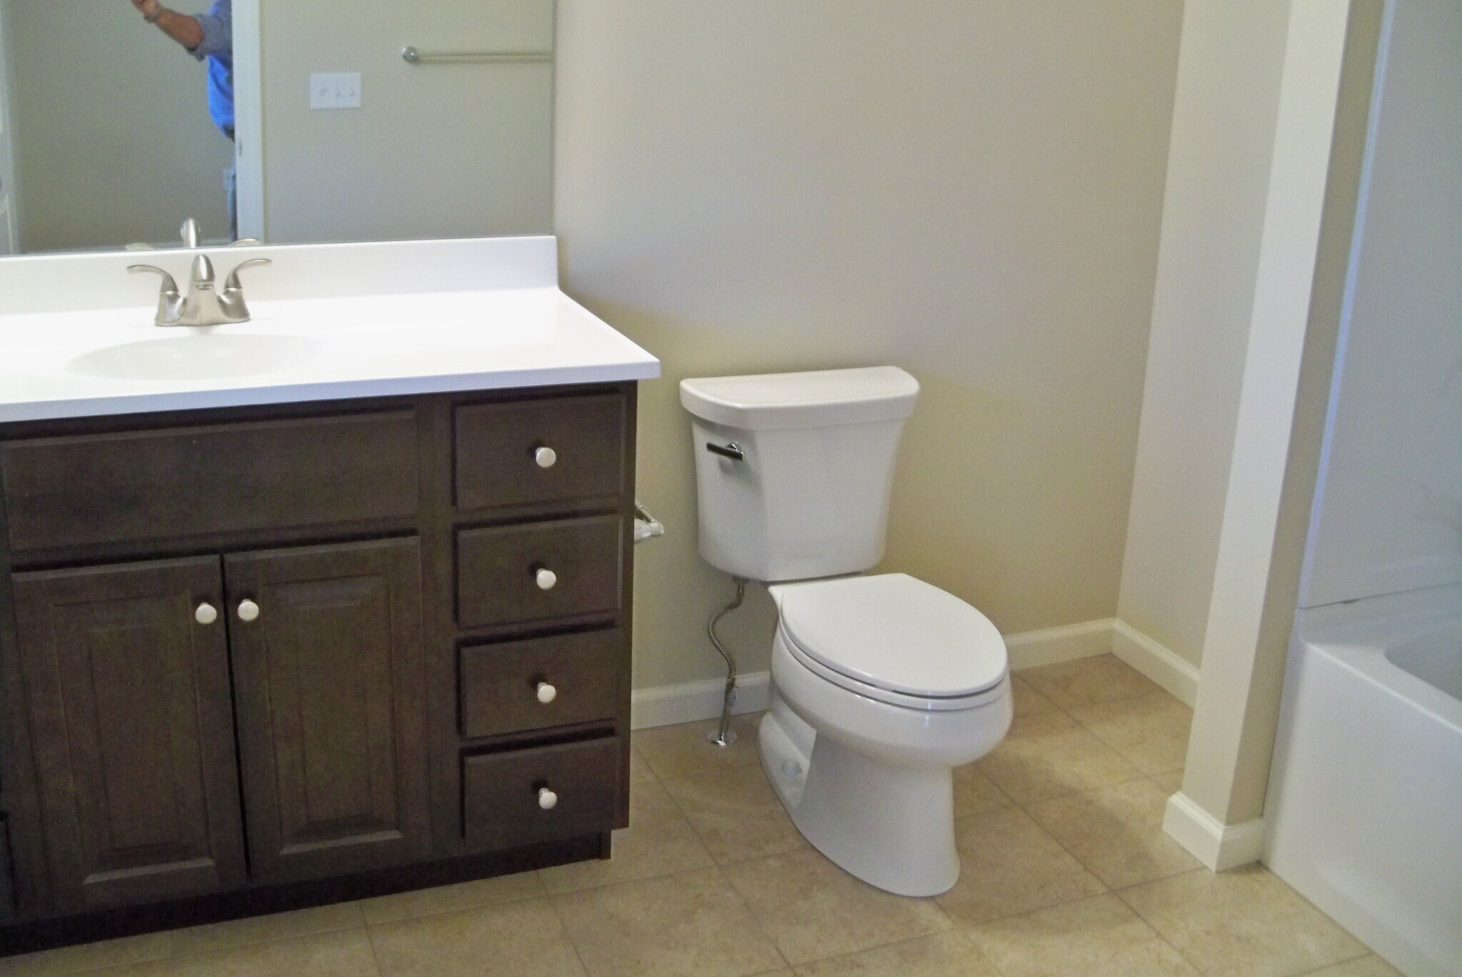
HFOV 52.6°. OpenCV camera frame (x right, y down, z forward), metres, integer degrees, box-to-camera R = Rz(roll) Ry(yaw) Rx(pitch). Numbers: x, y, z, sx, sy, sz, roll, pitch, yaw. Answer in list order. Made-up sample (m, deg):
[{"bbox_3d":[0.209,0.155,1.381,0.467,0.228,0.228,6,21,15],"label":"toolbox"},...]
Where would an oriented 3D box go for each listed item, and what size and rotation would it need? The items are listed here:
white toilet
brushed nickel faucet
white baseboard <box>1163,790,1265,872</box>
[{"bbox_3d":[0.239,0.233,2.634,0.468,0.721,0.763,-5,20,-21],"label":"white toilet"},{"bbox_3d":[-0.797,-0.297,2.233,0.221,0.115,0.154,-5,20,-21],"label":"brushed nickel faucet"},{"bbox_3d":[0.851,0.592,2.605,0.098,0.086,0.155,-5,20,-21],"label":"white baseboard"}]

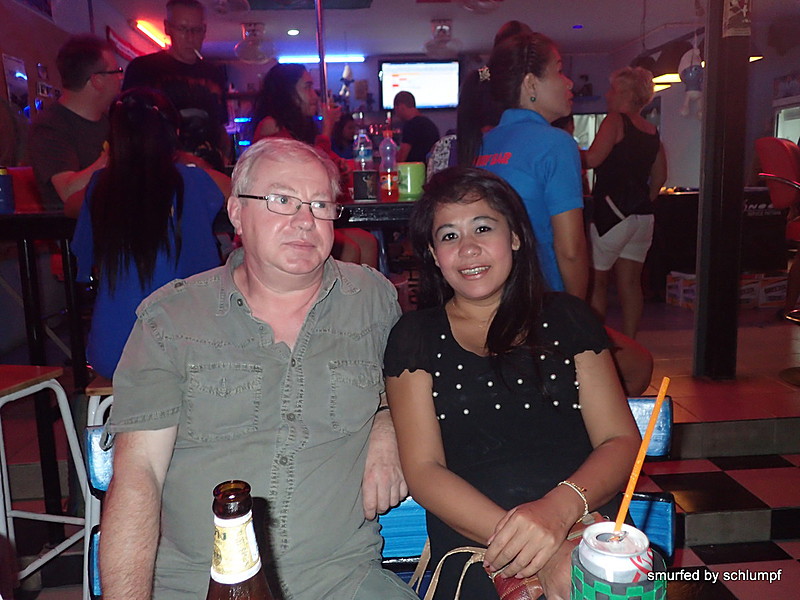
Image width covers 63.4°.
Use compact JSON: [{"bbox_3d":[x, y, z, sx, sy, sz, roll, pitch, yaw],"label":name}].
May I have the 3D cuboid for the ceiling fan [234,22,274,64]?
[{"bbox_3d":[-1.462,-2.571,6.500,0.410,0.430,0.410,-3,10,0],"label":"ceiling fan"}]

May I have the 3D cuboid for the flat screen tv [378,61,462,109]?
[{"bbox_3d":[0.250,-2.691,8.100,1.020,0.610,0.090,-4,10,-5],"label":"flat screen tv"}]

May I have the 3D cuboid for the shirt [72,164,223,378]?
[{"bbox_3d":[-0.688,-0.081,1.880,0.440,0.602,0.280,-3,10,-4],"label":"shirt"}]

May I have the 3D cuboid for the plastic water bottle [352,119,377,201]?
[{"bbox_3d":[-0.121,-0.468,2.200,0.070,0.250,0.070,-3,10,0],"label":"plastic water bottle"}]

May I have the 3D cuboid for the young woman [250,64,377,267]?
[{"bbox_3d":[-0.349,-0.373,2.773,0.580,1.250,0.420,0,10,18],"label":"young woman"}]

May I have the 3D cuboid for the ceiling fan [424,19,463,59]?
[{"bbox_3d":[0.454,-2.717,6.750,0.410,0.420,0.410,-3,10,0],"label":"ceiling fan"}]

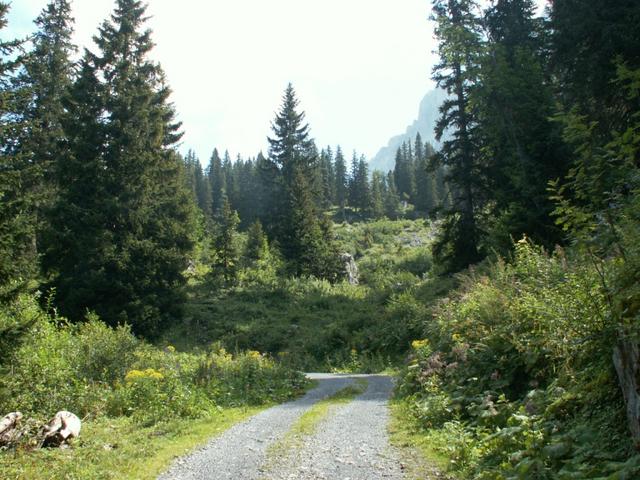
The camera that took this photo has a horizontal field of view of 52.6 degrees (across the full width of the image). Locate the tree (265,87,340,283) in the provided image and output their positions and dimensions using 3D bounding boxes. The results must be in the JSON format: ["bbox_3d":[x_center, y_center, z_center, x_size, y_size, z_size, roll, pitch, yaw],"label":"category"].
[{"bbox_3d":[-1.173,-4.159,46.000,5.420,13.790,5.420,0,-4,0],"label":"tree"}]

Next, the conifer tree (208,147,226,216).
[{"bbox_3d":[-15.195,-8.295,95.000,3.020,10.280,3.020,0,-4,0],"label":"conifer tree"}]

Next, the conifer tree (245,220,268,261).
[{"bbox_3d":[-4.220,0.033,43.000,1.640,2.920,1.640,0,-4,0],"label":"conifer tree"}]

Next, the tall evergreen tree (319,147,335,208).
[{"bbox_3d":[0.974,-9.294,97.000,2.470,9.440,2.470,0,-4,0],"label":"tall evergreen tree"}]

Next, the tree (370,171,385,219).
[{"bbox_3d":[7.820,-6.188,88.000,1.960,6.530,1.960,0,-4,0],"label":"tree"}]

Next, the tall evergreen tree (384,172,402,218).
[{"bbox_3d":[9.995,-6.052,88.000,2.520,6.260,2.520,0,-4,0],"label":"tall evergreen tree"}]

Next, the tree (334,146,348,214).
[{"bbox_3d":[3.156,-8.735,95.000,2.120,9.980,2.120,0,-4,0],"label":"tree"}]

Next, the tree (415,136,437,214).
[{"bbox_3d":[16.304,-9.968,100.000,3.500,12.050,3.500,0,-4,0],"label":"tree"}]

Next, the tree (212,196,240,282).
[{"bbox_3d":[-5.635,0.030,39.000,1.740,5.300,1.740,0,-4,0],"label":"tree"}]

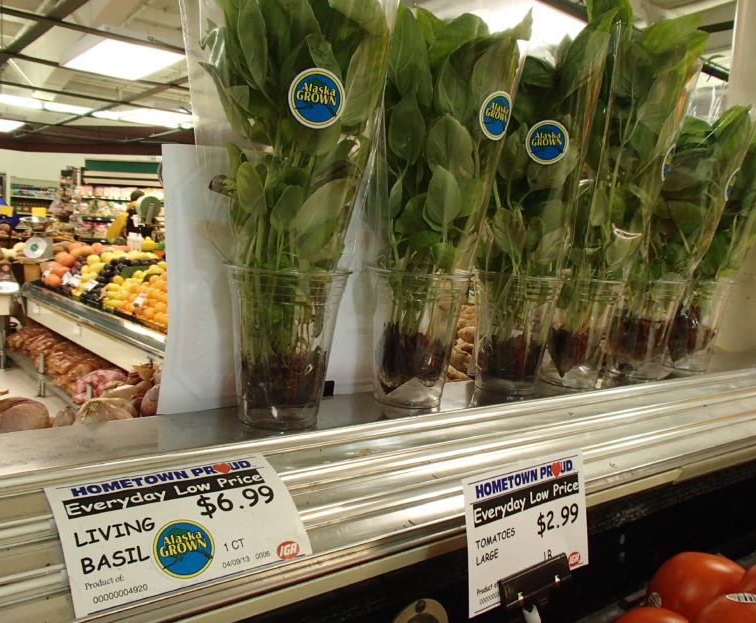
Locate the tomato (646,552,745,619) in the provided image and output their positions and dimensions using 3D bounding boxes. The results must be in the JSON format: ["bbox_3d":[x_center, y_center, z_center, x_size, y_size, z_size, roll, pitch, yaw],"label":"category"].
[{"bbox_3d":[0.247,0.223,0.515,0.079,0.067,0.079,0,6,-30],"label":"tomato"}]

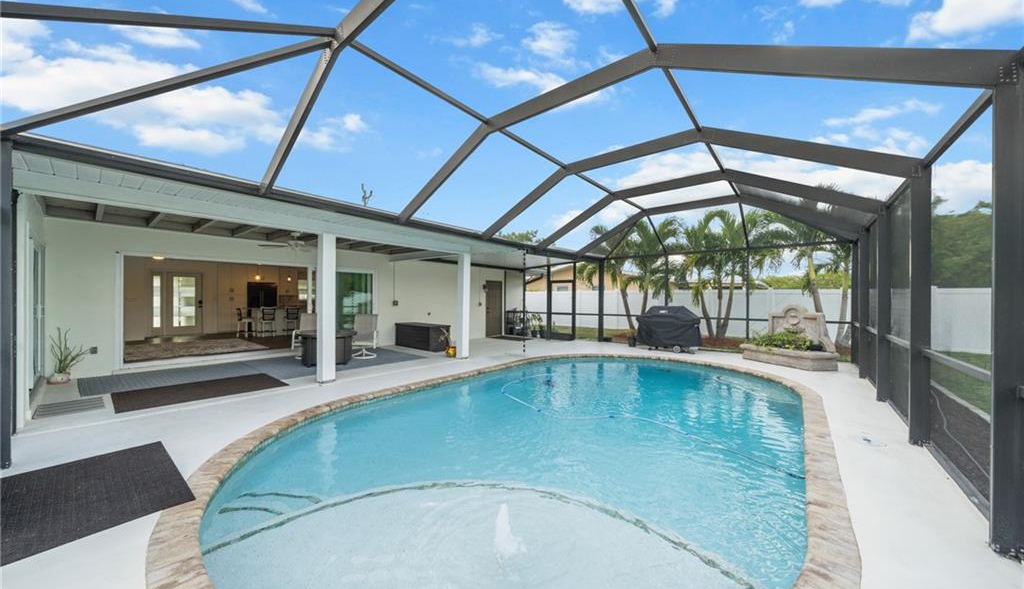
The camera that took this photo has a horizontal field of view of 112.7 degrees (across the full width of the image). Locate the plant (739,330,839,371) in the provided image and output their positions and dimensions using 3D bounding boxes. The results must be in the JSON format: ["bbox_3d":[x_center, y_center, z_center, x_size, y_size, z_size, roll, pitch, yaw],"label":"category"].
[{"bbox_3d":[5.930,1.190,7.520,0.560,0.660,1.860,0,0,-19],"label":"plant"}]

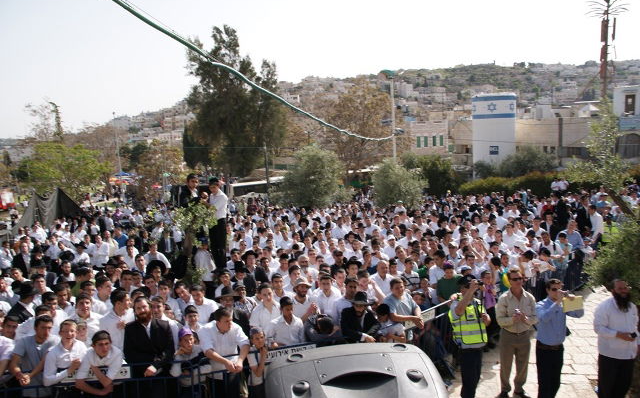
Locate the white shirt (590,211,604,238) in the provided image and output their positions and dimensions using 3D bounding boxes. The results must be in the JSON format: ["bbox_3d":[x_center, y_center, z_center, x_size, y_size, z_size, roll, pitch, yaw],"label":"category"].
[{"bbox_3d":[6.989,0.655,12.100,0.320,0.660,0.450,-4,5,-25],"label":"white shirt"}]

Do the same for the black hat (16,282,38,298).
[{"bbox_3d":[-3.829,1.174,6.300,0.340,0.150,0.310,-1,2,9],"label":"black hat"}]

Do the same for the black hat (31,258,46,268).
[{"bbox_3d":[-5.385,1.216,9.200,0.310,0.130,0.330,-9,10,-37],"label":"black hat"}]

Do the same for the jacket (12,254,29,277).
[{"bbox_3d":[-6.510,1.535,10.508,0.460,0.700,0.300,-9,10,-37],"label":"jacket"}]

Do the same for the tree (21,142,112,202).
[{"bbox_3d":[-30.606,-3.199,58.000,11.100,7.700,9.800,-7,9,-27],"label":"tree"}]

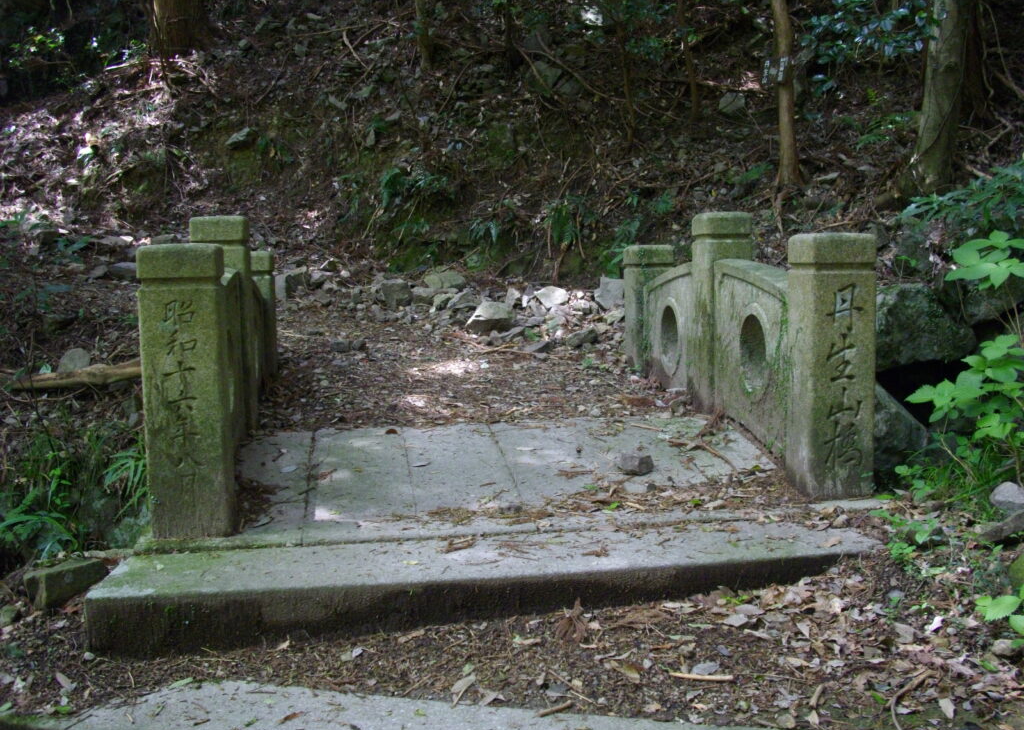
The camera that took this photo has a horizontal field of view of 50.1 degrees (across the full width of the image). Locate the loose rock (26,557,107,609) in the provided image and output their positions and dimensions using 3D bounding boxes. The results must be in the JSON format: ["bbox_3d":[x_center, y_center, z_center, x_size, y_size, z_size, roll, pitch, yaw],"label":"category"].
[{"bbox_3d":[-1.464,0.718,3.595,0.245,0.120,0.130,-5,8,-26],"label":"loose rock"}]

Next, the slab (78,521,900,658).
[{"bbox_3d":[-0.043,0.718,3.687,2.563,0.191,0.446,-2,7,-8],"label":"slab"}]

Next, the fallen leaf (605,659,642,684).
[{"bbox_3d":[0.312,0.857,3.060,0.110,0.025,0.065,3,8,30],"label":"fallen leaf"}]

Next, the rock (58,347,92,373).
[{"bbox_3d":[-2.736,-0.019,6.859,0.205,0.175,0.170,-3,6,-22],"label":"rock"}]

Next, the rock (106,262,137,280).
[{"bbox_3d":[-3.095,-0.759,8.787,0.308,0.139,0.250,-3,6,-19],"label":"rock"}]

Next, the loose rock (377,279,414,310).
[{"bbox_3d":[-0.959,-0.576,8.936,0.282,0.235,0.240,-2,6,-6],"label":"loose rock"}]

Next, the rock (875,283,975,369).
[{"bbox_3d":[2.220,-0.216,5.992,0.600,0.460,0.450,1,7,19],"label":"rock"}]

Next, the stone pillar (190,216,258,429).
[{"bbox_3d":[-1.323,-0.182,5.092,0.250,0.989,0.250,-2,7,-8],"label":"stone pillar"}]

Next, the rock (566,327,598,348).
[{"bbox_3d":[0.429,-0.170,6.758,0.210,0.125,0.140,-2,7,-6],"label":"rock"}]

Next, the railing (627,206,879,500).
[{"bbox_3d":[1.009,-0.182,5.332,0.240,1.114,2.758,-2,6,-8],"label":"railing"}]

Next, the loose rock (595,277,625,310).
[{"bbox_3d":[0.820,-0.592,8.933,0.283,0.267,0.220,-1,6,5],"label":"loose rock"}]

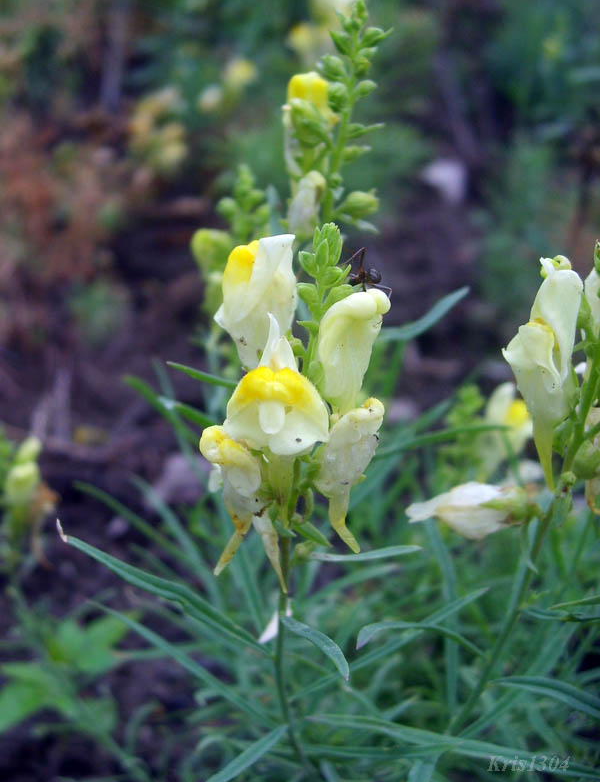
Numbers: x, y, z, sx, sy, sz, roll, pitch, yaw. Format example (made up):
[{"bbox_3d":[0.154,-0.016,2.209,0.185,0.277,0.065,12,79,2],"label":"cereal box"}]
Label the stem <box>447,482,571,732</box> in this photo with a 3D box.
[{"bbox_3d":[0.040,0.042,0.156,0.004,0.062,0.004,12,25,-6],"label":"stem"}]

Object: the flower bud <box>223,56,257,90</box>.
[{"bbox_3d":[-0.033,-0.171,0.436,0.017,0.019,0.017,0,25,0],"label":"flower bud"}]

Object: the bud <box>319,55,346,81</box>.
[{"bbox_3d":[0.008,-0.077,0.192,0.007,0.007,0.007,-19,22,0],"label":"bud"}]

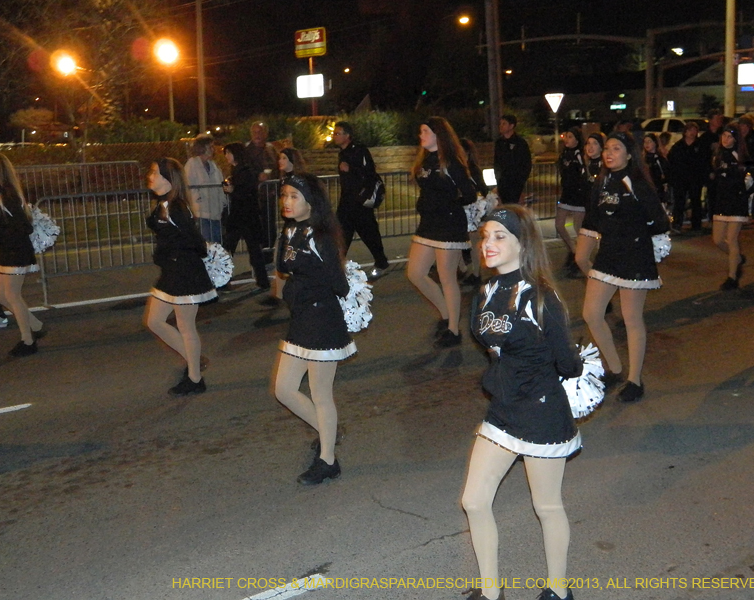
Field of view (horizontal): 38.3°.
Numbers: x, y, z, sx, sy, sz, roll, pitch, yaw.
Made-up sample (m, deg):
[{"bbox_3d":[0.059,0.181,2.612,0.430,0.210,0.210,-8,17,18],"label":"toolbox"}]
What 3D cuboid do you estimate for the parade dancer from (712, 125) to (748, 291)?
[{"bbox_3d":[3.515,-0.930,10.800,0.390,1.620,0.400,-10,13,-38],"label":"parade dancer"}]

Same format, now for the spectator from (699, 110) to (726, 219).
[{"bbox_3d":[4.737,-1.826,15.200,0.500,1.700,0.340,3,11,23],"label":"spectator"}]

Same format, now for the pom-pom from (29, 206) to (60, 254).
[{"bbox_3d":[-2.728,-0.569,8.886,0.280,0.380,0.280,-9,13,-37],"label":"pom-pom"}]

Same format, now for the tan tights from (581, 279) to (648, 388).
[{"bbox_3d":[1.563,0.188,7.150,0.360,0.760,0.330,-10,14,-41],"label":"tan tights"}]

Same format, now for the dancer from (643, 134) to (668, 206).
[{"bbox_3d":[3.165,-1.143,12.513,0.420,1.570,0.450,-10,14,-41],"label":"dancer"}]

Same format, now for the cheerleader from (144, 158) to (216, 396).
[{"bbox_3d":[-1.357,-0.166,7.500,0.430,1.630,0.410,-8,12,-30],"label":"cheerleader"}]

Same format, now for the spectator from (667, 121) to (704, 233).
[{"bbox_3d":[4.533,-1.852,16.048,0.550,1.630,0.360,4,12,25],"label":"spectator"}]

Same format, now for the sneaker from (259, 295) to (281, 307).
[{"bbox_3d":[-1.062,0.005,10.779,0.260,0.110,0.100,-9,13,-37],"label":"sneaker"}]

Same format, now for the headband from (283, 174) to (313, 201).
[{"bbox_3d":[-0.391,-0.568,5.480,0.155,0.122,0.165,-2,10,0],"label":"headband"}]

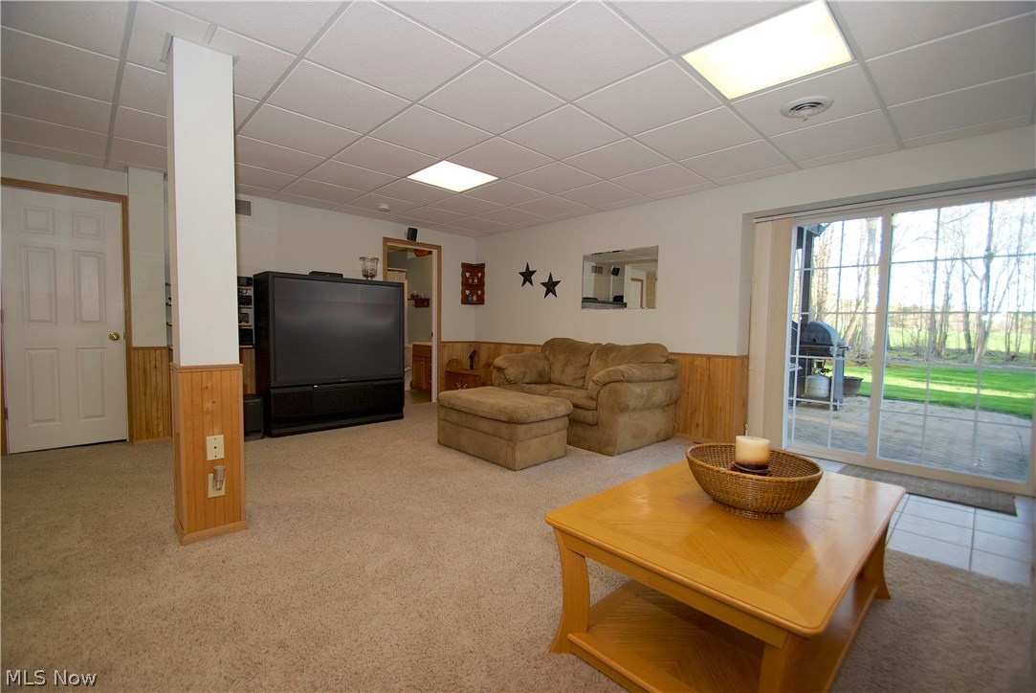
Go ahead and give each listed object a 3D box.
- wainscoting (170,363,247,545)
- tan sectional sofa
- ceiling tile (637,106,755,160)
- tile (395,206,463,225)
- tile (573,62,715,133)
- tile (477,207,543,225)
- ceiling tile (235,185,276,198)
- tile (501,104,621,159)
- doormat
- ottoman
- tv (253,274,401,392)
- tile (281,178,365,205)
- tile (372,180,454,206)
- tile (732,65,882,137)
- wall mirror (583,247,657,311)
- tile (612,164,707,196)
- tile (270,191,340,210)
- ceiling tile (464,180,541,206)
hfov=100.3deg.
[{"bbox_3d":[-1.551,0.503,2.175,0.265,0.835,0.280,-2,5,-44],"label":"wainscoting"},{"bbox_3d":[0.585,0.385,4.280,0.960,0.900,1.640,-2,4,-44],"label":"tan sectional sofa"},{"bbox_3d":[1.160,-1.366,2.827,0.605,0.025,0.605,-3,5,-44],"label":"ceiling tile"},{"bbox_3d":[-0.959,-1.524,5.012,0.605,0.025,0.605,-3,5,-44],"label":"tile"},{"bbox_3d":[0.714,-1.342,2.381,0.591,0.020,0.585,-2,5,-44],"label":"tile"},{"bbox_3d":[-0.099,-1.506,4.990,0.600,0.025,0.600,-2,4,-44],"label":"tile"},{"bbox_3d":[-2.594,-1.492,4.067,0.602,0.020,0.309,-2,4,-44],"label":"ceiling tile"},{"bbox_3d":[0.297,-1.379,2.827,0.602,0.020,0.602,-2,4,-44],"label":"tile"},{"bbox_3d":[2.723,0.940,2.927,0.440,0.012,0.830,-2,4,-44],"label":"doormat"},{"bbox_3d":[-0.129,0.628,3.543,0.590,0.440,0.960,-3,5,-44],"label":"ottoman"},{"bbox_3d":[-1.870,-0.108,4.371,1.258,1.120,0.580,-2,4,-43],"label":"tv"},{"bbox_3d":[-1.836,-1.487,4.156,0.600,0.025,0.600,-2,4,-44],"label":"tile"},{"bbox_3d":[-0.972,-1.471,4.141,0.602,0.020,0.602,-2,4,-44],"label":"tile"},{"bbox_3d":[1.584,-1.333,2.382,0.600,0.025,0.600,-2,4,-44],"label":"tile"},{"bbox_3d":[1.052,-0.701,4.580,0.020,0.615,0.921,-2,5,-44],"label":"wall mirror"},{"bbox_3d":[1.201,-1.411,3.668,0.616,0.020,0.597,-2,5,-44],"label":"tile"},{"bbox_3d":[-2.206,-1.517,4.511,0.585,0.020,0.317,-2,5,-44],"label":"tile"},{"bbox_3d":[-0.112,-1.458,4.130,0.600,0.025,0.600,-2,4,-44],"label":"ceiling tile"}]

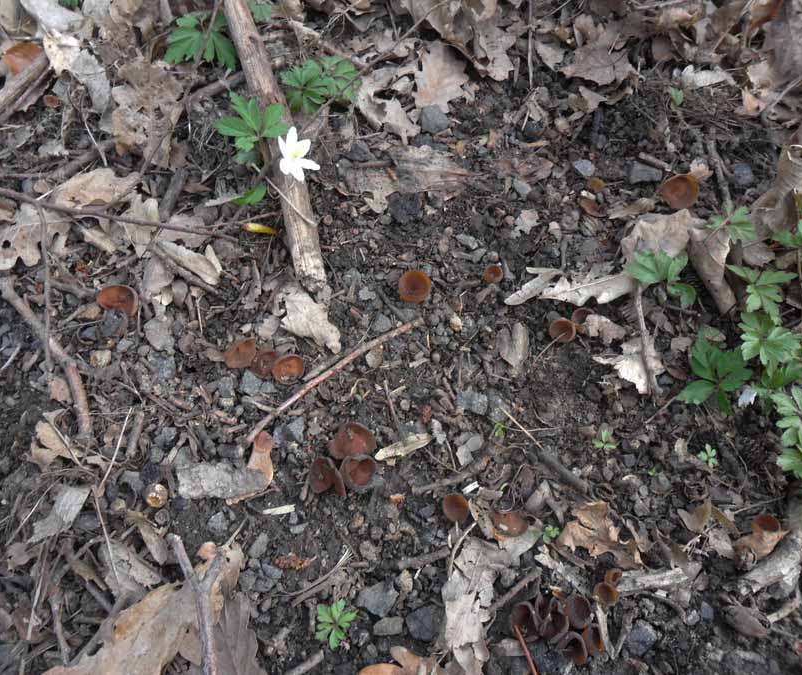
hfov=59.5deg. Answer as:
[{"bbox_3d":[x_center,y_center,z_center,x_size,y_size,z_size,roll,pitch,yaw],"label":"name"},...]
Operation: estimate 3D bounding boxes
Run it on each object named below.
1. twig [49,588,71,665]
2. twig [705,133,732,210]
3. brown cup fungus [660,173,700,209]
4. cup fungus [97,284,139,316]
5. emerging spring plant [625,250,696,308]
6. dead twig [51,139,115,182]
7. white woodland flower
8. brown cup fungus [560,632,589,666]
[{"bbox_3d":[-0.200,0.169,0.413,0.006,0.007,0.045,-20,59,-13],"label":"twig"},{"bbox_3d":[0.291,-0.153,0.644,0.009,0.008,0.092,1,60,0],"label":"twig"},{"bbox_3d":[0.232,-0.122,0.585,0.030,0.018,0.029,0,58,0],"label":"brown cup fungus"},{"bbox_3d":[-0.228,-0.030,0.568,0.033,0.017,0.028,0,60,0],"label":"cup fungus"},{"bbox_3d":[0.191,-0.043,0.517,0.047,0.033,0.042,0,58,0],"label":"emerging spring plant"},{"bbox_3d":[-0.279,-0.156,0.622,0.013,0.009,0.064,37,64,21],"label":"dead twig"},{"bbox_3d":[-0.080,-0.144,0.551,0.036,0.018,0.036,12,87,-18],"label":"white woodland flower"},{"bbox_3d":[0.099,0.179,0.402,0.018,0.011,0.018,2,77,-10],"label":"brown cup fungus"}]

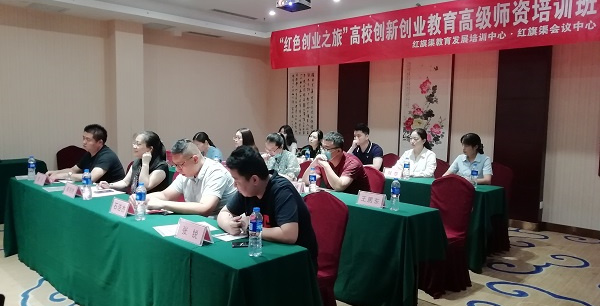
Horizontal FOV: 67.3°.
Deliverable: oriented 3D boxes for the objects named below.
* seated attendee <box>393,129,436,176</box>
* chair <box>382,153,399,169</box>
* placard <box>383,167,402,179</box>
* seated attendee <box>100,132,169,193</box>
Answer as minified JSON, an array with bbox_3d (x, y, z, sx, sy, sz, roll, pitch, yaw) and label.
[{"bbox_3d":[1.351,0.360,5.265,0.492,1.280,0.709,6,7,44],"label":"seated attendee"},{"bbox_3d":[1.039,0.496,5.905,0.470,0.950,0.570,6,7,44],"label":"chair"},{"bbox_3d":[1.050,0.223,5.040,0.207,0.102,0.084,6,7,44],"label":"placard"},{"bbox_3d":[-1.425,0.436,3.942,0.512,1.251,0.768,6,7,44],"label":"seated attendee"}]

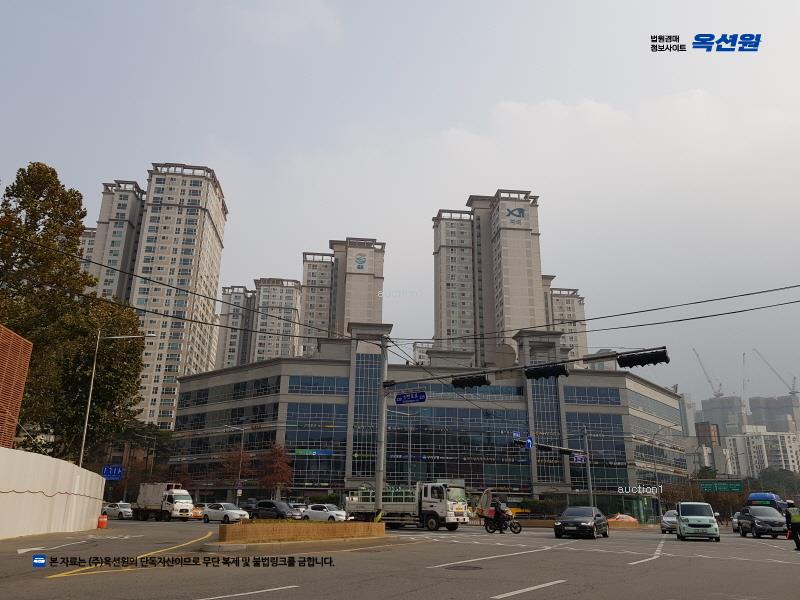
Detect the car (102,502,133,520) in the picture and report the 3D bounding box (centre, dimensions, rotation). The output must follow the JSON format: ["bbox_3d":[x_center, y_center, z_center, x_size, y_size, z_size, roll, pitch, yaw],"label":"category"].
[{"bbox_3d":[-26.401,20.064,57.107,4.750,1.460,1.830,-13,-23,36],"label":"car"}]

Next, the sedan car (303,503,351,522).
[{"bbox_3d":[-6.332,17.712,50.144,4.350,1.460,1.780,-11,-22,30],"label":"sedan car"}]

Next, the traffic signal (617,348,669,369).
[{"bbox_3d":[7.664,1.902,18.920,1.420,0.370,0.360,-10,-21,31],"label":"traffic signal"}]

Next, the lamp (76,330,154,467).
[{"bbox_3d":[-15.303,6.734,31.951,3.100,10.500,0.350,1,-19,0],"label":"lamp"}]

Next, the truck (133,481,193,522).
[{"bbox_3d":[-18.456,15.652,46.563,5.500,2.780,2.050,-13,-23,35],"label":"truck"}]

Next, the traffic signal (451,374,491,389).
[{"bbox_3d":[2.735,3.143,23.005,1.420,0.370,0.360,-10,-21,31],"label":"traffic signal"}]

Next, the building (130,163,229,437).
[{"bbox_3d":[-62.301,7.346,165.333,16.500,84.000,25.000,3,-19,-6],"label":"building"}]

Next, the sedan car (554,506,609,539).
[{"bbox_3d":[8.990,10.892,29.499,1.860,1.460,4.880,-9,-20,27],"label":"sedan car"}]

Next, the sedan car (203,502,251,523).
[{"bbox_3d":[-14.066,17.331,48.800,4.500,1.480,1.780,-14,-23,37],"label":"sedan car"}]

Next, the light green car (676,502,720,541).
[{"bbox_3d":[14.068,10.509,28.586,1.600,1.690,3.600,-6,-19,19],"label":"light green car"}]

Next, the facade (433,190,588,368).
[{"bbox_3d":[29.825,13.551,177.050,38.000,85.000,27.000,3,-19,-6],"label":"facade"}]

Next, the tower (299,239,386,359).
[{"bbox_3d":[-20.302,21.621,193.670,27.200,84.000,26.000,3,-18,-6],"label":"tower"}]

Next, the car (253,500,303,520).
[{"bbox_3d":[-10.354,17.951,51.000,4.600,1.660,1.820,-13,-23,35],"label":"car"}]

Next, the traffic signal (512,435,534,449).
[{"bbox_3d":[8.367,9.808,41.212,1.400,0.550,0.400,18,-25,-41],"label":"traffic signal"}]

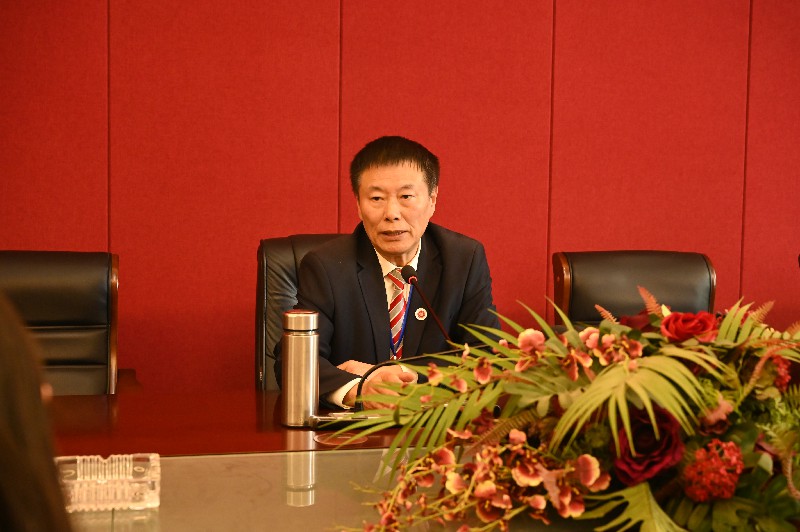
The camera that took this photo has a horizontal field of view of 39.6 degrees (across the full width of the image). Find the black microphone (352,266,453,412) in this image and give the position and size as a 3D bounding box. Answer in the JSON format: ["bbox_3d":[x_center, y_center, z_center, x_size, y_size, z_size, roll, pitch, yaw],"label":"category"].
[{"bbox_3d":[0.005,0.145,2.190,0.190,0.290,0.140,-1,4,-21],"label":"black microphone"}]

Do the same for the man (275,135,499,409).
[{"bbox_3d":[-0.033,0.367,2.605,0.530,1.322,0.750,0,4,-7],"label":"man"}]

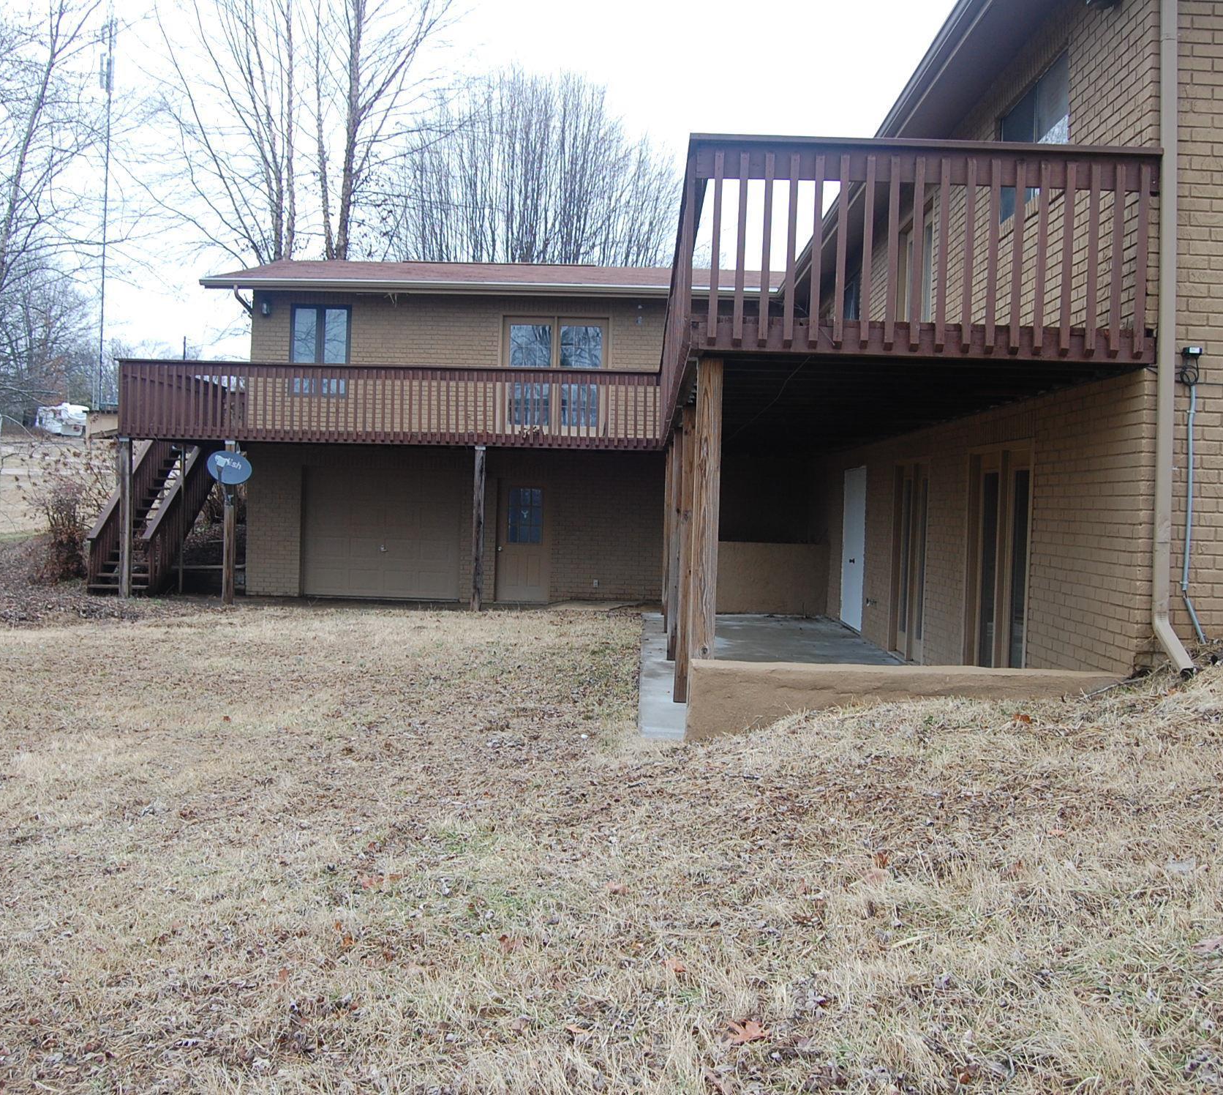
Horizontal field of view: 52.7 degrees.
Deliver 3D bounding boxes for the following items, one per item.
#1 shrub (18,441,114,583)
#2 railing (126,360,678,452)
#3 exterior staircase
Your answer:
[{"bbox_3d":[-9.036,-0.578,20.500,1.450,2.300,1.450,2,2,2],"label":"shrub"},{"bbox_3d":[-3.344,-2.158,18.800,8.300,1.170,0.150,2,2,2],"label":"railing"},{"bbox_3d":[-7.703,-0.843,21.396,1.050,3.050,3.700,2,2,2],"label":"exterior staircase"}]

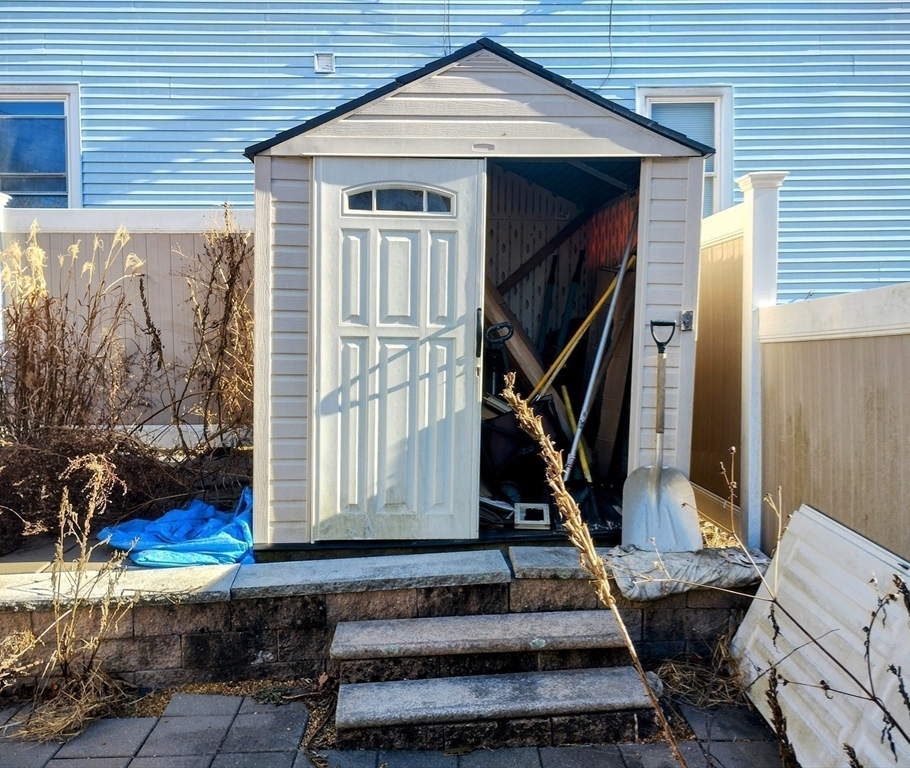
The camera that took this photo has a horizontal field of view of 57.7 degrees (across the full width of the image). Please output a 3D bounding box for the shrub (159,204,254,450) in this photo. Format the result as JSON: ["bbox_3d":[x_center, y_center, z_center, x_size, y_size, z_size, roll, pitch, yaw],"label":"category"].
[{"bbox_3d":[-1.681,-0.381,5.787,0.700,1.736,0.520,0,3,0],"label":"shrub"}]

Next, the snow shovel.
[{"bbox_3d":[0.989,0.247,3.956,0.385,1.099,0.160,0,-4,-2],"label":"snow shovel"}]

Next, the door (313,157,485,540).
[{"bbox_3d":[-0.279,-0.159,4.048,0.835,1.865,0.050,0,3,-1],"label":"door"}]

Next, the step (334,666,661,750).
[{"bbox_3d":[0.146,1.262,3.274,1.210,0.145,0.320,-1,3,-7],"label":"step"}]

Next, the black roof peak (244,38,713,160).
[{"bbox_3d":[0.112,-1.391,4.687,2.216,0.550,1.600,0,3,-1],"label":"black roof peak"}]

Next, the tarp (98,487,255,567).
[{"bbox_3d":[-1.357,0.693,4.197,0.780,0.240,0.620,0,3,0],"label":"tarp"}]

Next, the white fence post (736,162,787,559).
[{"bbox_3d":[1.620,-0.110,4.401,0.190,2.041,0.190,0,3,-2],"label":"white fence post"}]

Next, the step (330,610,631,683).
[{"bbox_3d":[0.091,1.106,3.490,1.210,0.145,0.320,-1,3,-7],"label":"step"}]

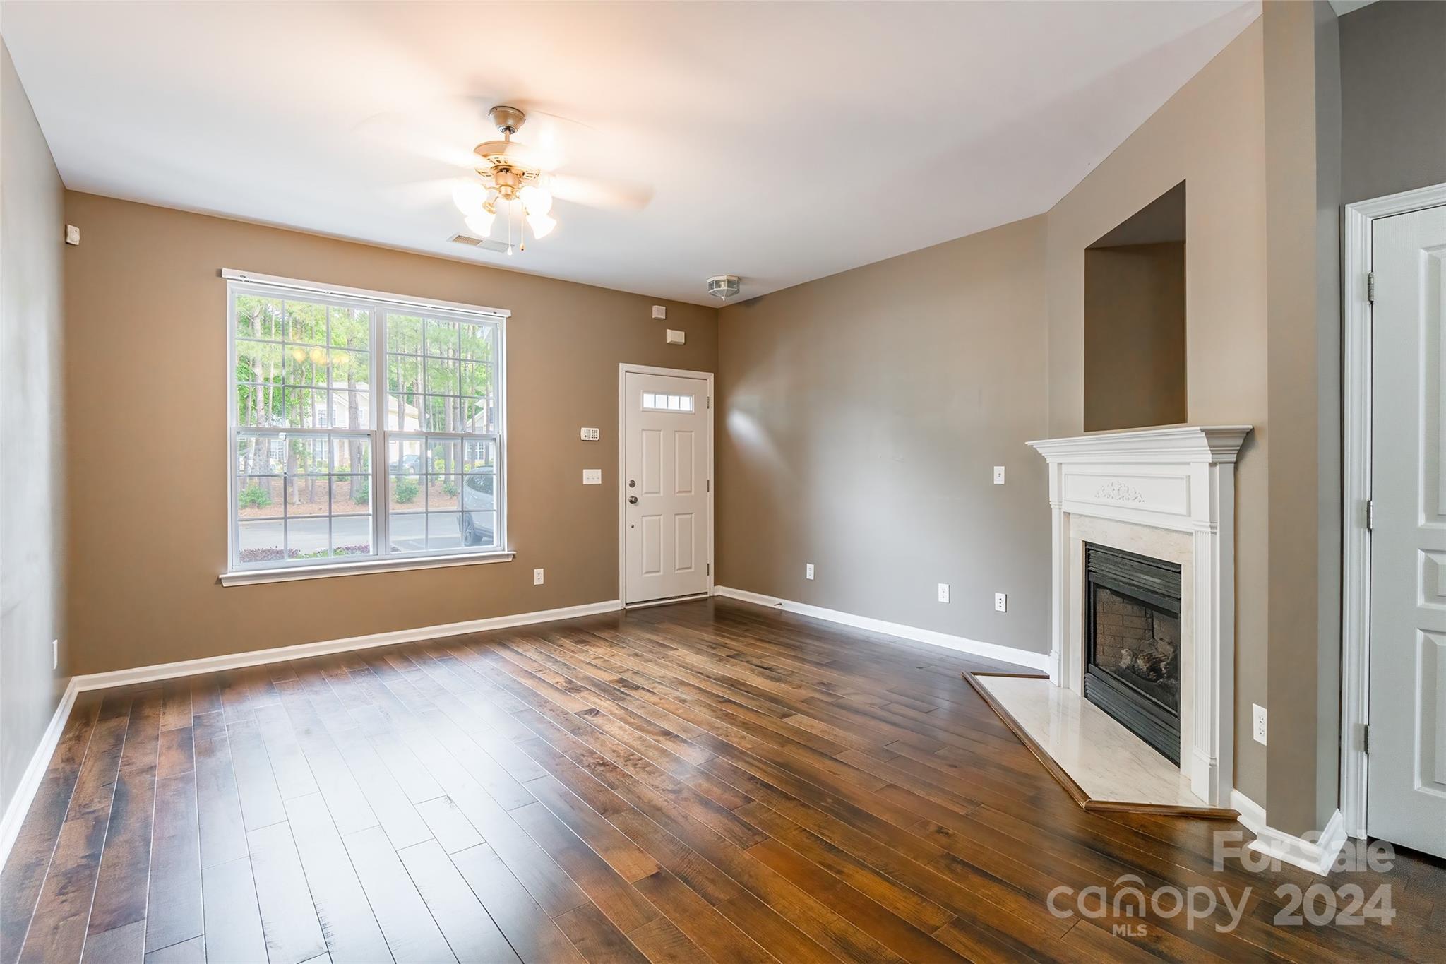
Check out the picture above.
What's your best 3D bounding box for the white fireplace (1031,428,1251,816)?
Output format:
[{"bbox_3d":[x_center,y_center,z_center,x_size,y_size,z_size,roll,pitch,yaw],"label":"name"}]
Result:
[{"bbox_3d":[1.795,0.466,3.015,0.176,1.345,1.545,0,1,4],"label":"white fireplace"}]

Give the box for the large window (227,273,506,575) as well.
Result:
[{"bbox_3d":[-2.350,-0.348,4.440,1.690,1.820,0.100,-1,1,-37],"label":"large window"}]

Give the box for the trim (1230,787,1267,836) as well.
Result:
[{"bbox_3d":[1.800,1.129,2.194,0.030,0.093,0.165,0,1,4],"label":"trim"}]

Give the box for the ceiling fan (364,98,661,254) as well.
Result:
[{"bbox_3d":[-0.927,-1.284,2.777,1.300,0.590,1.300,-1,1,-37],"label":"ceiling fan"}]

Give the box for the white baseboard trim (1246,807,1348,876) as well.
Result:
[{"bbox_3d":[1.879,1.130,2.097,0.330,0.094,0.190,-1,2,-40],"label":"white baseboard trim"}]

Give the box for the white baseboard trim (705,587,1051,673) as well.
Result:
[{"bbox_3d":[0.969,1.074,5.033,0.022,0.092,3.040,-1,2,-40],"label":"white baseboard trim"}]

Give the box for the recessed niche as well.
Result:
[{"bbox_3d":[2.118,-0.733,2.958,0.480,0.968,0.831,0,1,4],"label":"recessed niche"}]

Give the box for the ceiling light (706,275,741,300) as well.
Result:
[{"bbox_3d":[0.009,-1.546,5.168,0.280,0.170,0.280,-1,2,-40],"label":"ceiling light"}]

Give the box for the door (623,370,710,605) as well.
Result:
[{"bbox_3d":[-0.492,0.057,5.807,0.885,2.020,0.050,-1,1,-37],"label":"door"}]

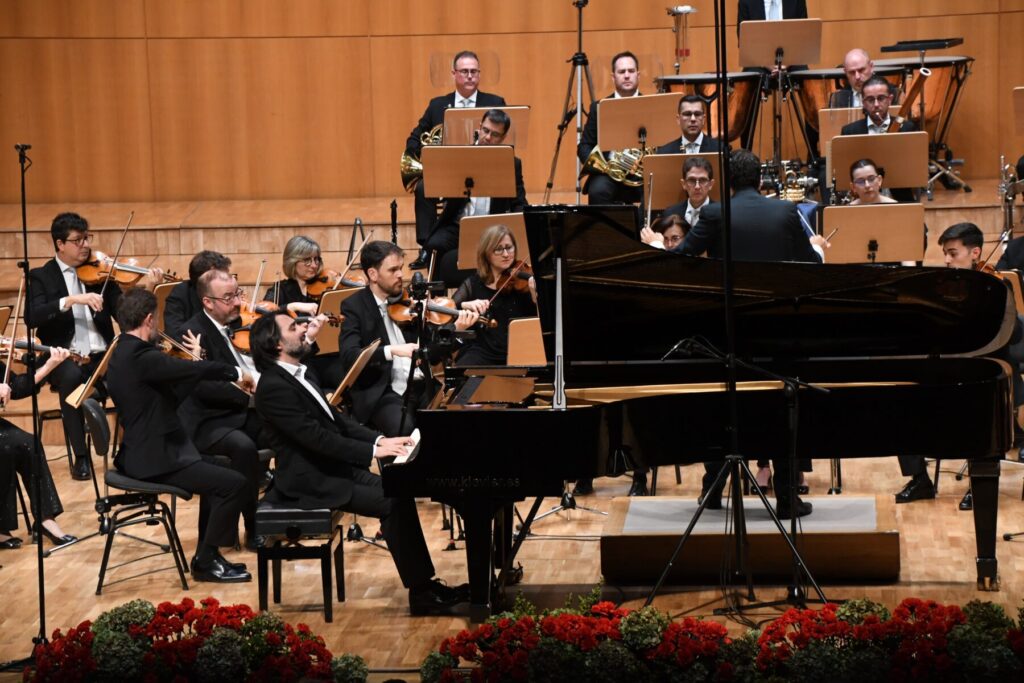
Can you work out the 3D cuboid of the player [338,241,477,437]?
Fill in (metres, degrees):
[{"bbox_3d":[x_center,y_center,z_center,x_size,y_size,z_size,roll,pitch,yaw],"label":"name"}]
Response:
[{"bbox_3d":[-0.514,0.196,20.750,0.720,1.350,0.580,3,9,32],"label":"player"}]

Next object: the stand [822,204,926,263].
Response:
[{"bbox_3d":[1.991,-0.176,23.500,0.550,1.100,0.520,-2,7,-5],"label":"stand"}]

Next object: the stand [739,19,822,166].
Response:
[{"bbox_3d":[1.776,-1.470,28.200,0.540,1.280,0.480,-1,8,4],"label":"stand"}]

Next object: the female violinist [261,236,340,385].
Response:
[{"bbox_3d":[-1.119,0.099,22.900,0.620,1.310,0.780,-8,9,-41],"label":"female violinist"}]

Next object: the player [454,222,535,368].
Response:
[{"bbox_3d":[-0.090,0.081,21.500,0.550,1.300,0.720,-6,9,-25],"label":"player"}]

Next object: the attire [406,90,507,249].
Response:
[{"bbox_3d":[-0.358,-1.079,27.300,0.620,1.000,0.720,-3,8,-5],"label":"attire"}]

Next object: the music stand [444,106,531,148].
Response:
[{"bbox_3d":[-0.152,-0.882,26.600,0.530,1.130,0.480,-2,8,0],"label":"music stand"}]

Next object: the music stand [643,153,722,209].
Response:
[{"bbox_3d":[1.018,-0.546,24.600,0.550,1.080,0.520,-2,7,-5],"label":"music stand"}]

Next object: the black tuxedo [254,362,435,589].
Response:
[{"bbox_3d":[-0.750,0.595,19.100,0.800,0.990,0.550,-1,7,4],"label":"black tuxedo"}]

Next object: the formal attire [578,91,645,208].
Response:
[{"bbox_3d":[0.700,-1.028,26.900,0.600,1.000,0.720,-3,8,-6],"label":"formal attire"}]

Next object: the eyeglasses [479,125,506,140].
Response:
[{"bbox_3d":[-0.115,-1.237,25.250,0.140,0.048,0.140,24,17,7],"label":"eyeglasses"}]

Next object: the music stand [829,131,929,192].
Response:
[{"bbox_3d":[2.079,-0.629,24.300,0.540,1.120,0.480,-1,8,4],"label":"music stand"}]

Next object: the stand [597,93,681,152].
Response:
[{"bbox_3d":[0.795,-0.905,26.200,0.550,1.100,0.520,-4,7,-16],"label":"stand"}]

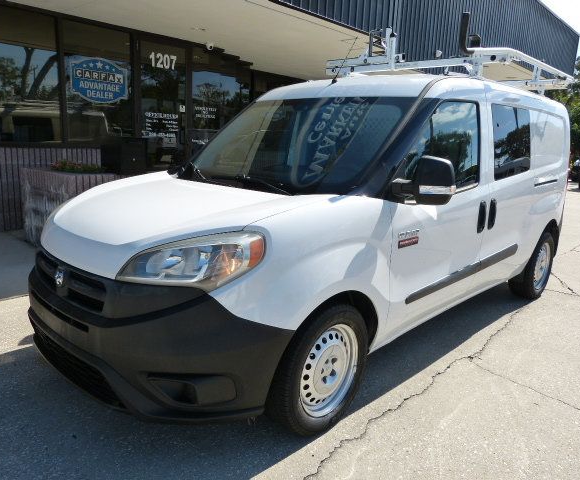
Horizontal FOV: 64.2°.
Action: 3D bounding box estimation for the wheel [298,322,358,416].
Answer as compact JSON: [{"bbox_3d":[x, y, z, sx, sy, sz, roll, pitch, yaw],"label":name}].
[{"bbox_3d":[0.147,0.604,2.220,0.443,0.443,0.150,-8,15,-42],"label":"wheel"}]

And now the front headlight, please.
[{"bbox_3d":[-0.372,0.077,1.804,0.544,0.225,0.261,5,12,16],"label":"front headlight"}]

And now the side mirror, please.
[{"bbox_3d":[0.673,-0.298,2.306,0.240,0.260,0.210,13,16,43],"label":"side mirror"}]

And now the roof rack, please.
[{"bbox_3d":[1.363,-1.449,3.913,1.580,0.400,1.560,13,16,43],"label":"roof rack"}]

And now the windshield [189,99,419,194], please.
[{"bbox_3d":[-0.017,-0.601,2.891,1.450,0.143,0.943,13,54,43],"label":"windshield"}]

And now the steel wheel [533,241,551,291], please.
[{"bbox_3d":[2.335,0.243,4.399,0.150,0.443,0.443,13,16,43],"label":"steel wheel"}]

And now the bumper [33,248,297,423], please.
[{"bbox_3d":[-0.809,0.335,2.294,1.740,0.630,0.660,13,16,43],"label":"bumper"}]

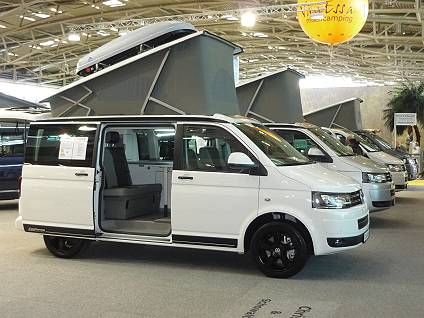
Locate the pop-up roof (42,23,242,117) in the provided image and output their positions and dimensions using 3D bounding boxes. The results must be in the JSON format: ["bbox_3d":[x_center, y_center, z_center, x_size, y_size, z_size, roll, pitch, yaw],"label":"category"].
[{"bbox_3d":[-0.967,-1.184,7.829,2.580,1.140,1.540,1,3,22],"label":"pop-up roof"}]

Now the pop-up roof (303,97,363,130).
[{"bbox_3d":[4.086,-1.621,19.649,2.570,1.020,1.520,1,3,22],"label":"pop-up roof"}]

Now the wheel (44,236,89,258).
[{"bbox_3d":[-1.972,0.987,7.451,0.685,0.685,0.250,1,3,22],"label":"wheel"}]

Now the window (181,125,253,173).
[{"bbox_3d":[0.062,-0.133,6.507,0.980,0.590,0.070,1,-8,22],"label":"window"}]

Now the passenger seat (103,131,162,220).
[{"bbox_3d":[-1.298,0.203,7.893,0.770,1.220,1.040,1,3,22],"label":"passenger seat"}]

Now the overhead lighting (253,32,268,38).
[{"bbox_3d":[3.420,-8.709,38.000,1.100,0.250,0.900,0,3,0],"label":"overhead lighting"}]

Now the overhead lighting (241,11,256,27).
[{"bbox_3d":[2.032,-7.794,30.000,0.750,0.750,0.700,0,3,0],"label":"overhead lighting"}]

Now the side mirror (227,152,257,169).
[{"bbox_3d":[0.343,0.022,6.210,0.220,0.200,0.260,1,3,22],"label":"side mirror"}]

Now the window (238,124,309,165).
[{"bbox_3d":[0.870,-0.201,7.120,0.850,0.130,1.460,41,16,16],"label":"window"}]

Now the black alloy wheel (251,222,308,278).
[{"bbox_3d":[0.805,1.054,6.319,0.685,0.685,0.250,1,3,22],"label":"black alloy wheel"}]

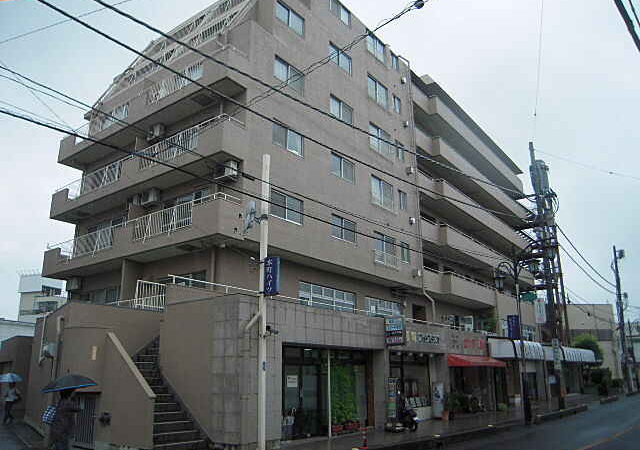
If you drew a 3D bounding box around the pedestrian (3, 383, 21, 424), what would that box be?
[{"bbox_3d":[-11.785,6.781,19.777,0.600,1.580,0.450,14,-22,-39],"label":"pedestrian"}]

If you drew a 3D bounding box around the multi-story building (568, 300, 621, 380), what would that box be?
[{"bbox_3d":[21.007,10.153,43.243,5.200,7.000,6.500,0,-17,0],"label":"multi-story building"}]

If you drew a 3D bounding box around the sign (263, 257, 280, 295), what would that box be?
[{"bbox_3d":[-1.166,1.278,12.787,0.440,0.920,0.130,-13,-20,35],"label":"sign"}]

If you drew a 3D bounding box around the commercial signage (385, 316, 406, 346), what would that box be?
[{"bbox_3d":[2.718,3.794,18.442,0.770,0.950,0.180,-13,-21,36],"label":"commercial signage"}]

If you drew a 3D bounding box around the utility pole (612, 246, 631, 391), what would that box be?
[{"bbox_3d":[25.994,7.874,44.600,0.500,12.200,0.500,-13,-20,35],"label":"utility pole"}]

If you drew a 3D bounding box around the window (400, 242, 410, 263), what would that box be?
[{"bbox_3d":[4.257,1.385,25.726,0.140,0.900,0.800,-13,-21,35],"label":"window"}]

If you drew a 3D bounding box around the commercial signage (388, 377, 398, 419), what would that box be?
[{"bbox_3d":[2.385,5.669,16.916,0.330,1.350,0.100,-9,-19,26],"label":"commercial signage"}]

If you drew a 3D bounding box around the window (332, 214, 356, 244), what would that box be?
[{"bbox_3d":[0.996,0.211,21.732,0.120,0.970,1.780,-13,-20,35],"label":"window"}]

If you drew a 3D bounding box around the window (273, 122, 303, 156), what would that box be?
[{"bbox_3d":[-1.230,-3.298,19.974,0.140,0.987,1.826,-13,-21,36],"label":"window"}]

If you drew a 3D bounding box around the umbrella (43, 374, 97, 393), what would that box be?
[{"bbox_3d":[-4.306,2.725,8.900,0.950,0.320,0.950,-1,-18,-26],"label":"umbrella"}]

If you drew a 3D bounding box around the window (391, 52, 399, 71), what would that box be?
[{"bbox_3d":[4.184,-9.175,28.947,0.140,0.900,0.800,-13,-21,35],"label":"window"}]

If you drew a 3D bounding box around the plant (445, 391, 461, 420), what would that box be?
[{"bbox_3d":[5.699,7.812,22.369,0.550,1.160,0.550,-13,-21,36],"label":"plant"}]

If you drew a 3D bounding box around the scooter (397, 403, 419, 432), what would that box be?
[{"bbox_3d":[2.802,6.260,16.966,0.620,1.050,1.700,4,-18,-16],"label":"scooter"}]

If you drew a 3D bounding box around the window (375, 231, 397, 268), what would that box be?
[{"bbox_3d":[3.048,1.176,24.262,0.140,1.420,1.970,-13,-20,35],"label":"window"}]

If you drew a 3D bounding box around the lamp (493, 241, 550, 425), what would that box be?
[{"bbox_3d":[7.857,3.852,19.076,2.200,6.400,0.800,-13,-20,35],"label":"lamp"}]

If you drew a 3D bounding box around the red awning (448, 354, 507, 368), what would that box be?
[{"bbox_3d":[7.427,6.395,24.168,1.000,0.570,4.500,-13,-21,36],"label":"red awning"}]

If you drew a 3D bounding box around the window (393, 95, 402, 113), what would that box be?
[{"bbox_3d":[4.143,-6.541,28.239,0.140,0.931,0.789,-13,-21,36],"label":"window"}]

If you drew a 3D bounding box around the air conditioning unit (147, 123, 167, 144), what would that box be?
[{"bbox_3d":[-6.499,-3.597,20.589,0.760,0.550,0.290,-13,-21,36],"label":"air conditioning unit"}]

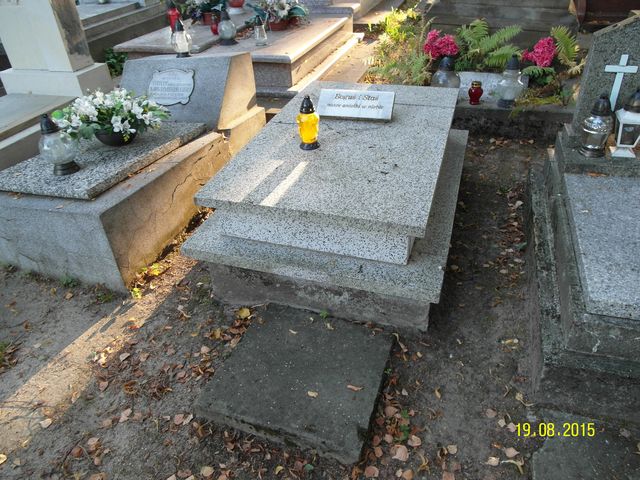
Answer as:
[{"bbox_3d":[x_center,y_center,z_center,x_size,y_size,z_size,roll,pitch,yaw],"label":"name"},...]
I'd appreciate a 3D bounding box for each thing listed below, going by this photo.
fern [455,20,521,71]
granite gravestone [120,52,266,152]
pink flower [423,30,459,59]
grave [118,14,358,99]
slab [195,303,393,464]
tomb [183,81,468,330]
[{"bbox_3d":[1.235,-1.424,3.272,0.410,0.306,0.399,9,38,17],"label":"fern"},{"bbox_3d":[-0.803,-0.840,2.660,0.804,0.451,0.524,5,34,17],"label":"granite gravestone"},{"bbox_3d":[0.914,-1.467,3.375,0.225,0.213,0.228,9,38,17],"label":"pink flower"},{"bbox_3d":[-0.701,-1.978,4.548,1.710,0.399,1.767,9,38,17],"label":"grave"},{"bbox_3d":[-0.069,0.479,1.594,0.560,0.058,0.518,9,38,17],"label":"slab"},{"bbox_3d":[0.181,-0.357,2.377,1.089,0.418,1.653,9,38,17],"label":"tomb"}]

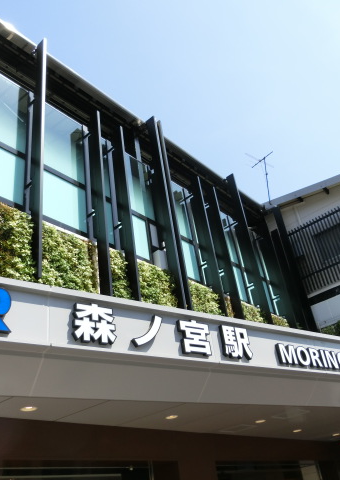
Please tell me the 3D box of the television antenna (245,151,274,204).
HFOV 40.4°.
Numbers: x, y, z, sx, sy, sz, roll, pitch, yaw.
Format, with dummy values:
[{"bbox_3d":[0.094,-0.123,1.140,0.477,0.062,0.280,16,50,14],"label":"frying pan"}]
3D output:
[{"bbox_3d":[3.355,-2.022,16.081,1.470,2.060,1.026,18,-37,-32],"label":"television antenna"}]

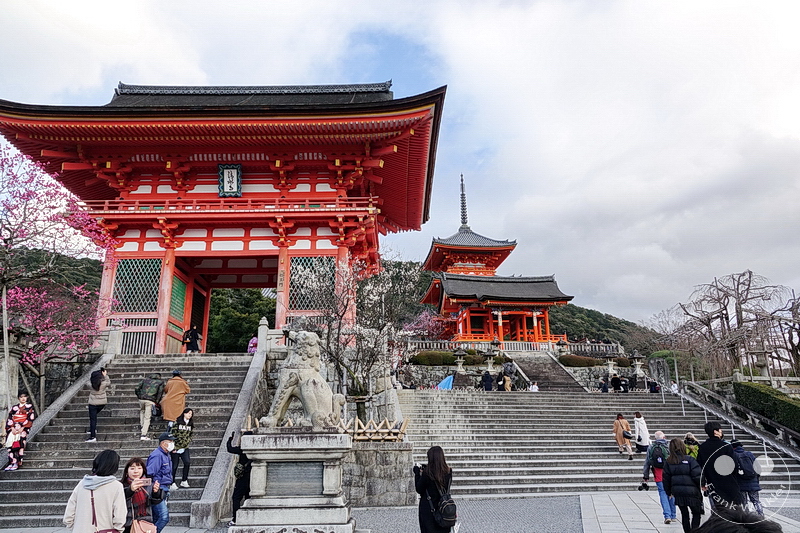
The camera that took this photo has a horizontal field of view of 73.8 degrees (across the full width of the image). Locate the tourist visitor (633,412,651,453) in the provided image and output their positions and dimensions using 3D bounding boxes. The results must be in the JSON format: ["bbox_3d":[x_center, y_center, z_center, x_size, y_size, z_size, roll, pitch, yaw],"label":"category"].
[{"bbox_3d":[8.761,5.998,19.266,0.550,1.464,0.450,4,-18,-13],"label":"tourist visitor"}]

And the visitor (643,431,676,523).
[{"bbox_3d":[5.243,4.199,10.690,0.600,1.700,0.480,-5,-17,14],"label":"visitor"}]

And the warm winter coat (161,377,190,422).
[{"bbox_3d":[-5.469,3.227,12.990,0.600,1.078,0.450,-2,-17,5],"label":"warm winter coat"}]

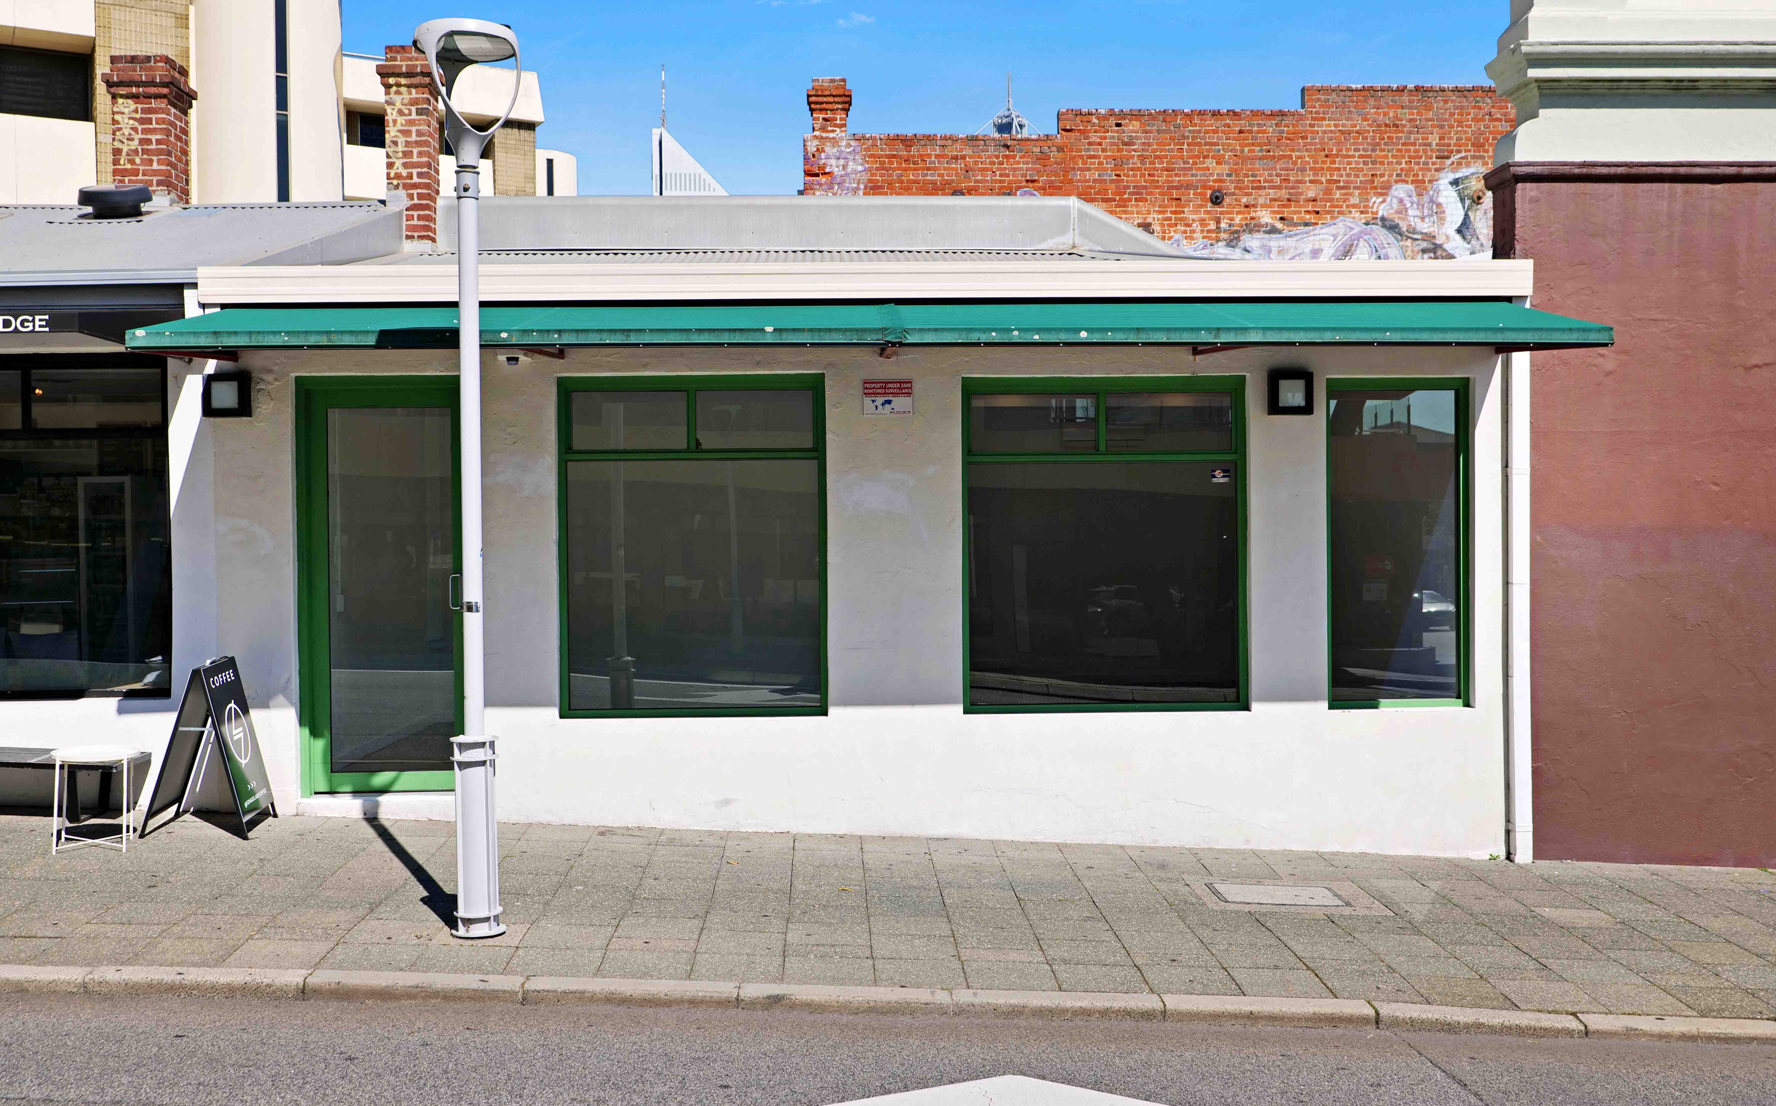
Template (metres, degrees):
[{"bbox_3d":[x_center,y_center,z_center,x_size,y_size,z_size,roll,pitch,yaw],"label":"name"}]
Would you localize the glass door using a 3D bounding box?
[{"bbox_3d":[-2.941,0.191,9.882,1.039,2.454,0.100,-1,1,-2],"label":"glass door"}]

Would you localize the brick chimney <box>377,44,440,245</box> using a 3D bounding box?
[{"bbox_3d":[-3.888,-3.295,13.775,0.460,1.632,0.460,-1,1,-2],"label":"brick chimney"}]

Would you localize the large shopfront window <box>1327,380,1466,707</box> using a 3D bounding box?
[{"bbox_3d":[3.065,-0.060,10.104,0.877,1.986,0.090,-1,1,-2],"label":"large shopfront window"}]

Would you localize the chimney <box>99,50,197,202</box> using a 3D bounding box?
[{"bbox_3d":[-6.286,-3.556,14.335,0.590,1.249,0.590,-1,1,-2],"label":"chimney"}]

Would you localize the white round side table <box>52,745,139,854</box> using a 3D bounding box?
[{"bbox_3d":[-4.152,1.286,8.770,0.466,0.503,0.466,-1,1,-2],"label":"white round side table"}]

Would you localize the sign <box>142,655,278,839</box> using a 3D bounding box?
[{"bbox_3d":[-3.775,1.073,9.347,0.543,0.918,0.591,-1,1,-5],"label":"sign"}]

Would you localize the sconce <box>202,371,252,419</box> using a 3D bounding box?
[{"bbox_3d":[-3.815,-0.908,9.686,0.246,0.267,0.100,-1,1,-2],"label":"sconce"}]

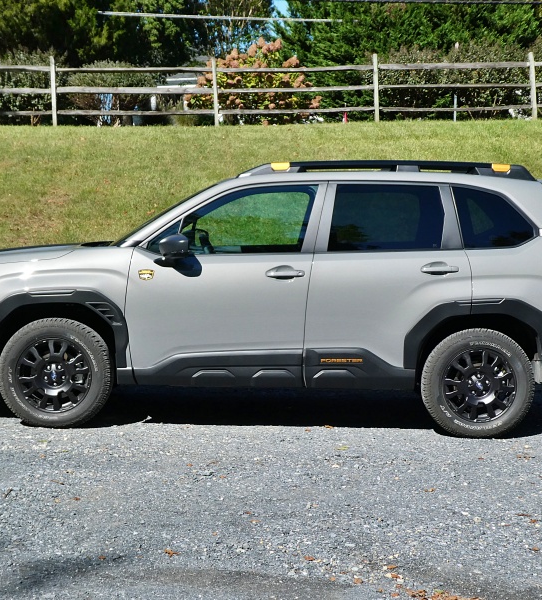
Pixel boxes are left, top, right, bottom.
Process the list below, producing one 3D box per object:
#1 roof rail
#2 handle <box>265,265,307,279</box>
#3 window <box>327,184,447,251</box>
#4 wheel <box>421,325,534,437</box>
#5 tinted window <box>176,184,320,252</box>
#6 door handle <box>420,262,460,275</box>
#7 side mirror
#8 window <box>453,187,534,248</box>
[{"bbox_3d":[0.751,-0.828,7.012,1.930,0.135,0.080,2,4,-1],"label":"roof rail"},{"bbox_3d":[0.090,-0.168,6.747,0.250,0.075,0.060,2,4,-1],"label":"handle"},{"bbox_3d":[0.727,-0.524,6.889,0.740,0.440,0.060,2,-14,-1],"label":"window"},{"bbox_3d":[1.313,0.534,6.926,0.700,0.700,0.240,2,4,-1],"label":"wheel"},{"bbox_3d":[-0.138,-0.513,6.877,0.875,0.460,0.060,2,-14,-1],"label":"tinted window"},{"bbox_3d":[1.051,-0.196,6.765,0.250,0.072,0.060,2,4,-1],"label":"door handle"},{"bbox_3d":[-0.599,-0.321,6.676,0.160,0.175,0.240,2,4,-1],"label":"side mirror"},{"bbox_3d":[1.407,-0.520,6.903,0.510,0.410,0.060,2,-14,-1],"label":"window"}]

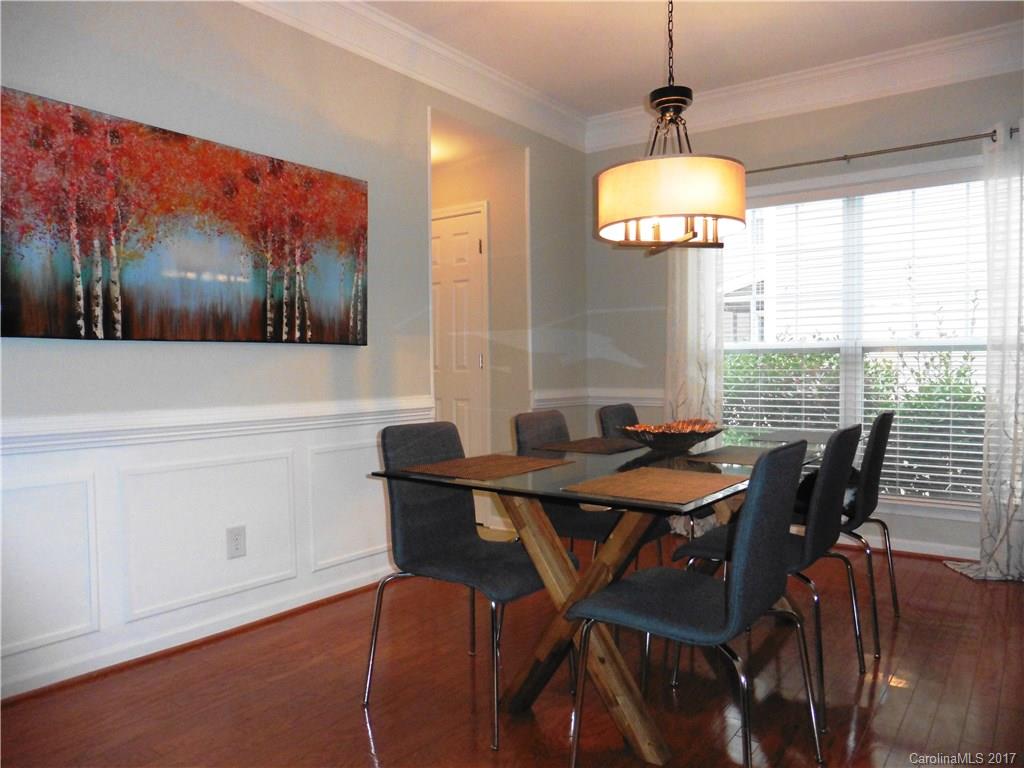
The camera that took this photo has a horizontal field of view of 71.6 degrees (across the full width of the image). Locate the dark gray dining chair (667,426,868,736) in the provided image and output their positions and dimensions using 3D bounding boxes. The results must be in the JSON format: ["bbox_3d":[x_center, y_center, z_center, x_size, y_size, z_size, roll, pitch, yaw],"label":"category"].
[{"bbox_3d":[0.843,0.554,2.327,0.520,0.840,0.500,1,2,36],"label":"dark gray dining chair"}]

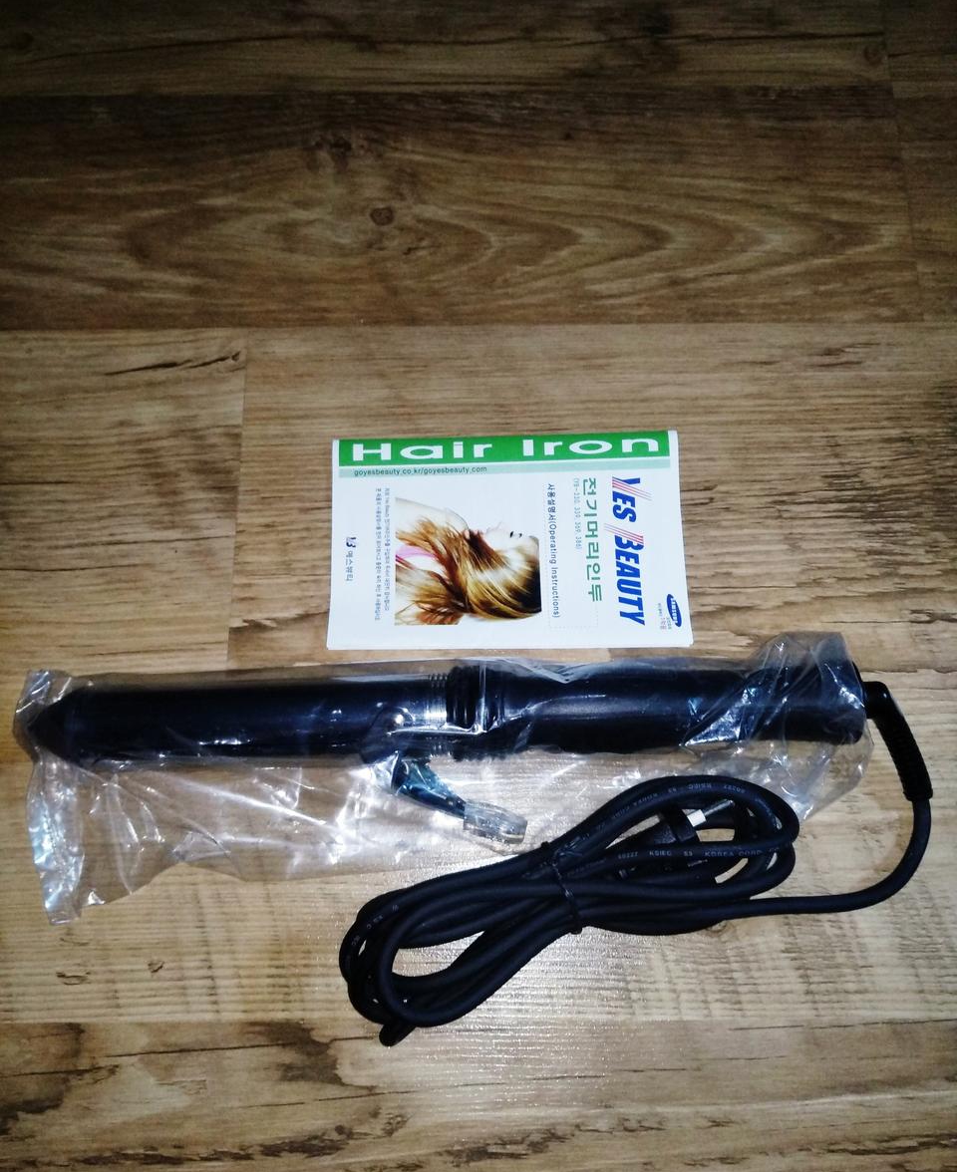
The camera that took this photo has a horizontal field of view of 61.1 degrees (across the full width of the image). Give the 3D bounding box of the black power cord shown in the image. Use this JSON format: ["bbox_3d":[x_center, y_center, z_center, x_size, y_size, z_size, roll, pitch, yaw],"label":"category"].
[{"bbox_3d":[0.069,0.120,0.327,0.255,0.030,0.084,-20,79,-4],"label":"black power cord"}]

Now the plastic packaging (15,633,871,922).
[{"bbox_3d":[-0.015,0.074,0.332,0.361,0.040,0.104,-4,78,0],"label":"plastic packaging"}]

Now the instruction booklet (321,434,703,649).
[{"bbox_3d":[0.013,-0.022,0.371,0.163,0.003,0.101,-1,78,0],"label":"instruction booklet"}]

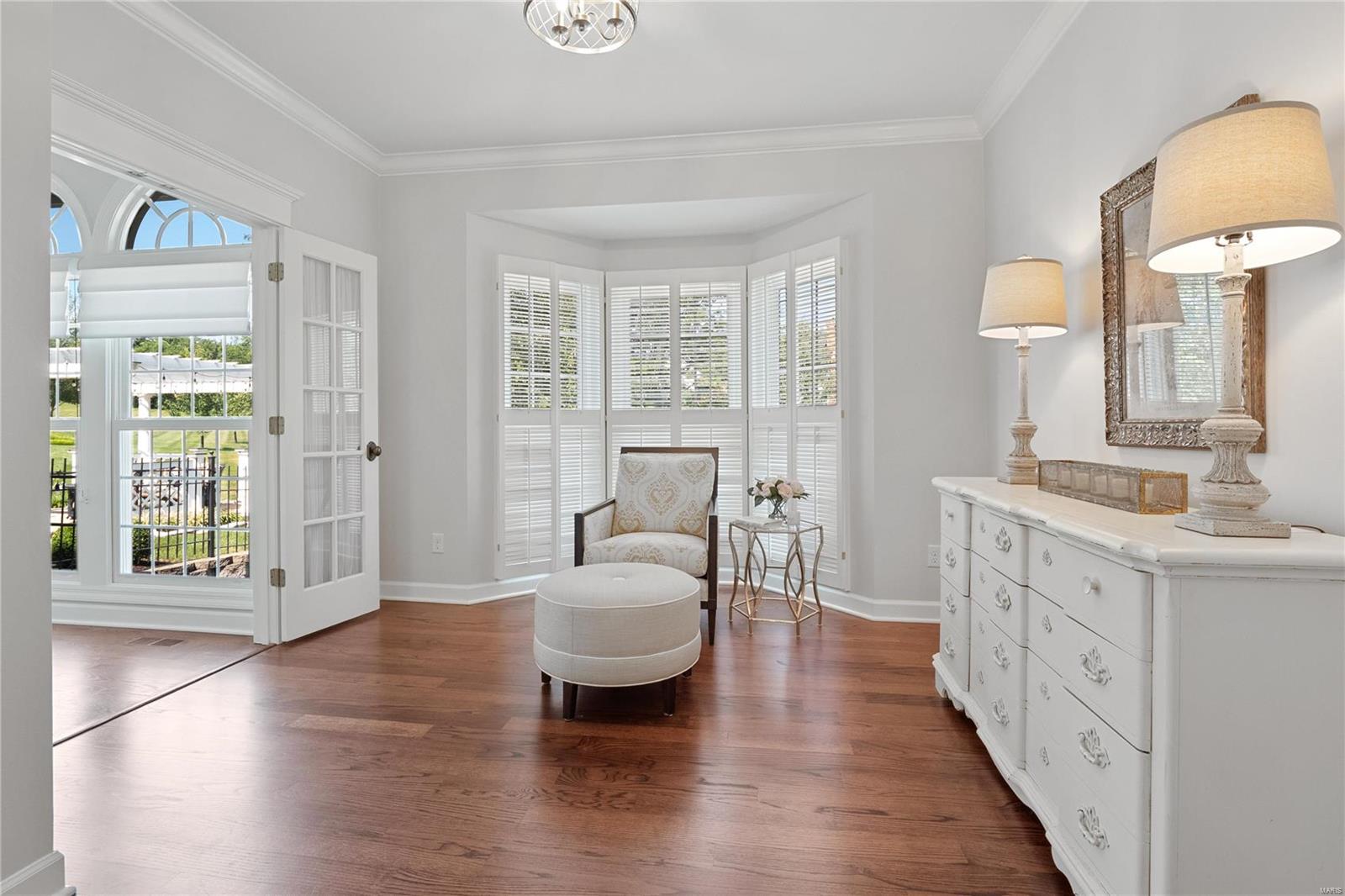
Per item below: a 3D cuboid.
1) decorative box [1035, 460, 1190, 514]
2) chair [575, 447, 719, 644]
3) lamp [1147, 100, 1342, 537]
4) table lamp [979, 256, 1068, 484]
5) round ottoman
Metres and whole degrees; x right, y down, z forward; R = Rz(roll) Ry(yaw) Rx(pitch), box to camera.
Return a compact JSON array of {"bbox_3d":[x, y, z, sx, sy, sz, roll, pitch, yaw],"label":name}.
[{"bbox_3d":[1.306,0.108,1.807,0.127,0.103,0.553,0,2,8],"label":"decorative box"},{"bbox_3d":[-0.077,0.481,3.349,0.717,0.926,0.825,0,2,8],"label":"chair"},{"bbox_3d":[1.202,-0.260,1.280,0.302,0.884,0.302,0,2,8],"label":"lamp"},{"bbox_3d":[1.361,-0.305,2.326,0.302,0.884,0.302,0,2,8],"label":"table lamp"},{"bbox_3d":[-0.219,0.737,2.444,0.673,0.490,0.673,0,2,0],"label":"round ottoman"}]

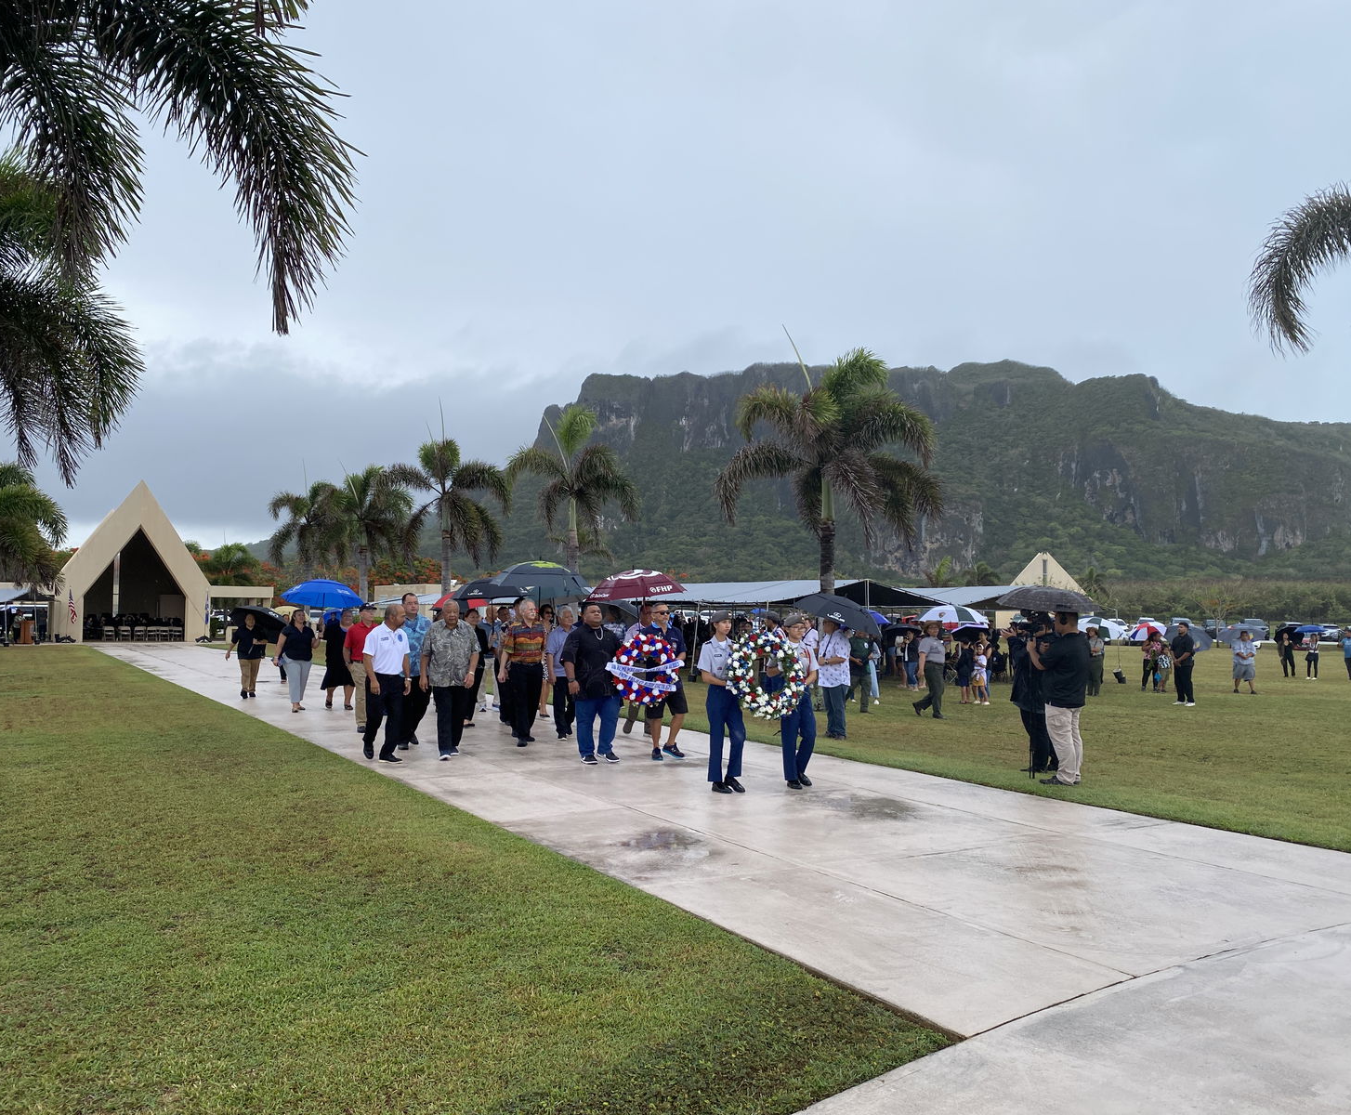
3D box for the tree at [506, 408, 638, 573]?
[{"bbox_3d":[-2.522,-0.356,27.400,3.300,6.800,3.300,0,-3,-5],"label":"tree"}]

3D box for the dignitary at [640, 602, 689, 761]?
[{"bbox_3d":[-0.121,1.363,12.250,0.540,1.730,0.450,2,-3,-30],"label":"dignitary"}]

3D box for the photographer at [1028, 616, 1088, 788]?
[{"bbox_3d":[3.724,1.366,10.850,0.580,1.710,0.560,-2,-4,37],"label":"photographer"}]

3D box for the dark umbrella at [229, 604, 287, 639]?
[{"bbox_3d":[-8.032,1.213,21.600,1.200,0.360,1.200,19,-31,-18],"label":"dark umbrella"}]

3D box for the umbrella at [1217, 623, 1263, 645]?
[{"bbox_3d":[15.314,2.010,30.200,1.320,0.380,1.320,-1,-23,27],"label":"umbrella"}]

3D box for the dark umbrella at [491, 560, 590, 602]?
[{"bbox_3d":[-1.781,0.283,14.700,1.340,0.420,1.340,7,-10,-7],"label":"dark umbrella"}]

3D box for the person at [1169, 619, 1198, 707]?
[{"bbox_3d":[10.558,2.220,23.200,0.420,1.760,0.550,2,-3,-32],"label":"person"}]

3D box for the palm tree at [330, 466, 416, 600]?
[{"bbox_3d":[-11.968,0.137,44.000,3.900,7.500,3.900,1,-3,-15],"label":"palm tree"}]

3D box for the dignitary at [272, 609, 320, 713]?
[{"bbox_3d":[-6.011,1.648,17.700,0.680,1.650,0.450,2,-3,-28],"label":"dignitary"}]

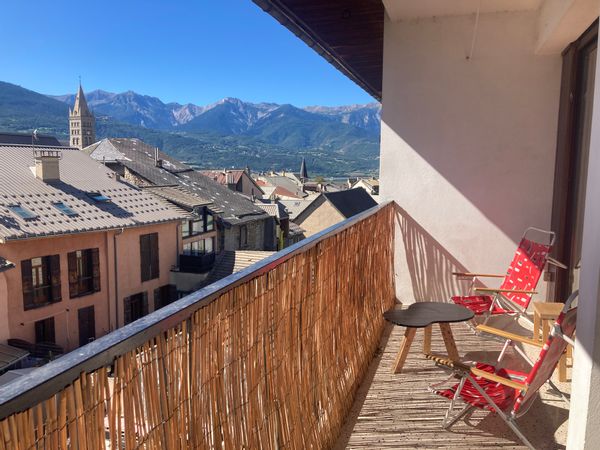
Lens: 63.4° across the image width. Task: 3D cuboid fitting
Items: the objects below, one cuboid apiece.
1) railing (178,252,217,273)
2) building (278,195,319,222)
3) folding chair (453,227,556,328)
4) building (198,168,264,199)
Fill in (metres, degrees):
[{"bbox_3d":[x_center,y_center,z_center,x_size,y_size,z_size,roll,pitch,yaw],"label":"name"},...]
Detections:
[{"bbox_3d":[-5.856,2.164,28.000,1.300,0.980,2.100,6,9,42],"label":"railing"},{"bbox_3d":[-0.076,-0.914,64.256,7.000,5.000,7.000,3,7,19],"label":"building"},{"bbox_3d":[1.693,0.445,4.087,0.625,0.838,0.605,1,7,3],"label":"folding chair"},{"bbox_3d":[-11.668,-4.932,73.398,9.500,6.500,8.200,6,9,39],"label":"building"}]

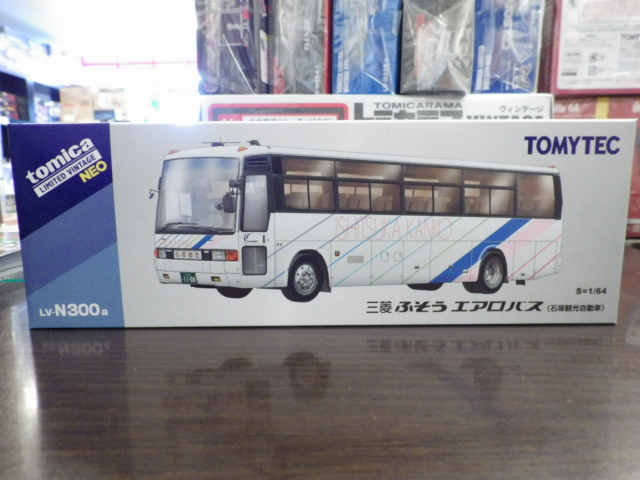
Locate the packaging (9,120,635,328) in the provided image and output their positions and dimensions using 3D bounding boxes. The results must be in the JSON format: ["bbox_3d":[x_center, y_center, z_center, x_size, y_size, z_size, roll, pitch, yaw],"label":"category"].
[{"bbox_3d":[0.001,-0.008,0.187,0.212,0.071,0.052,0,9,0],"label":"packaging"}]

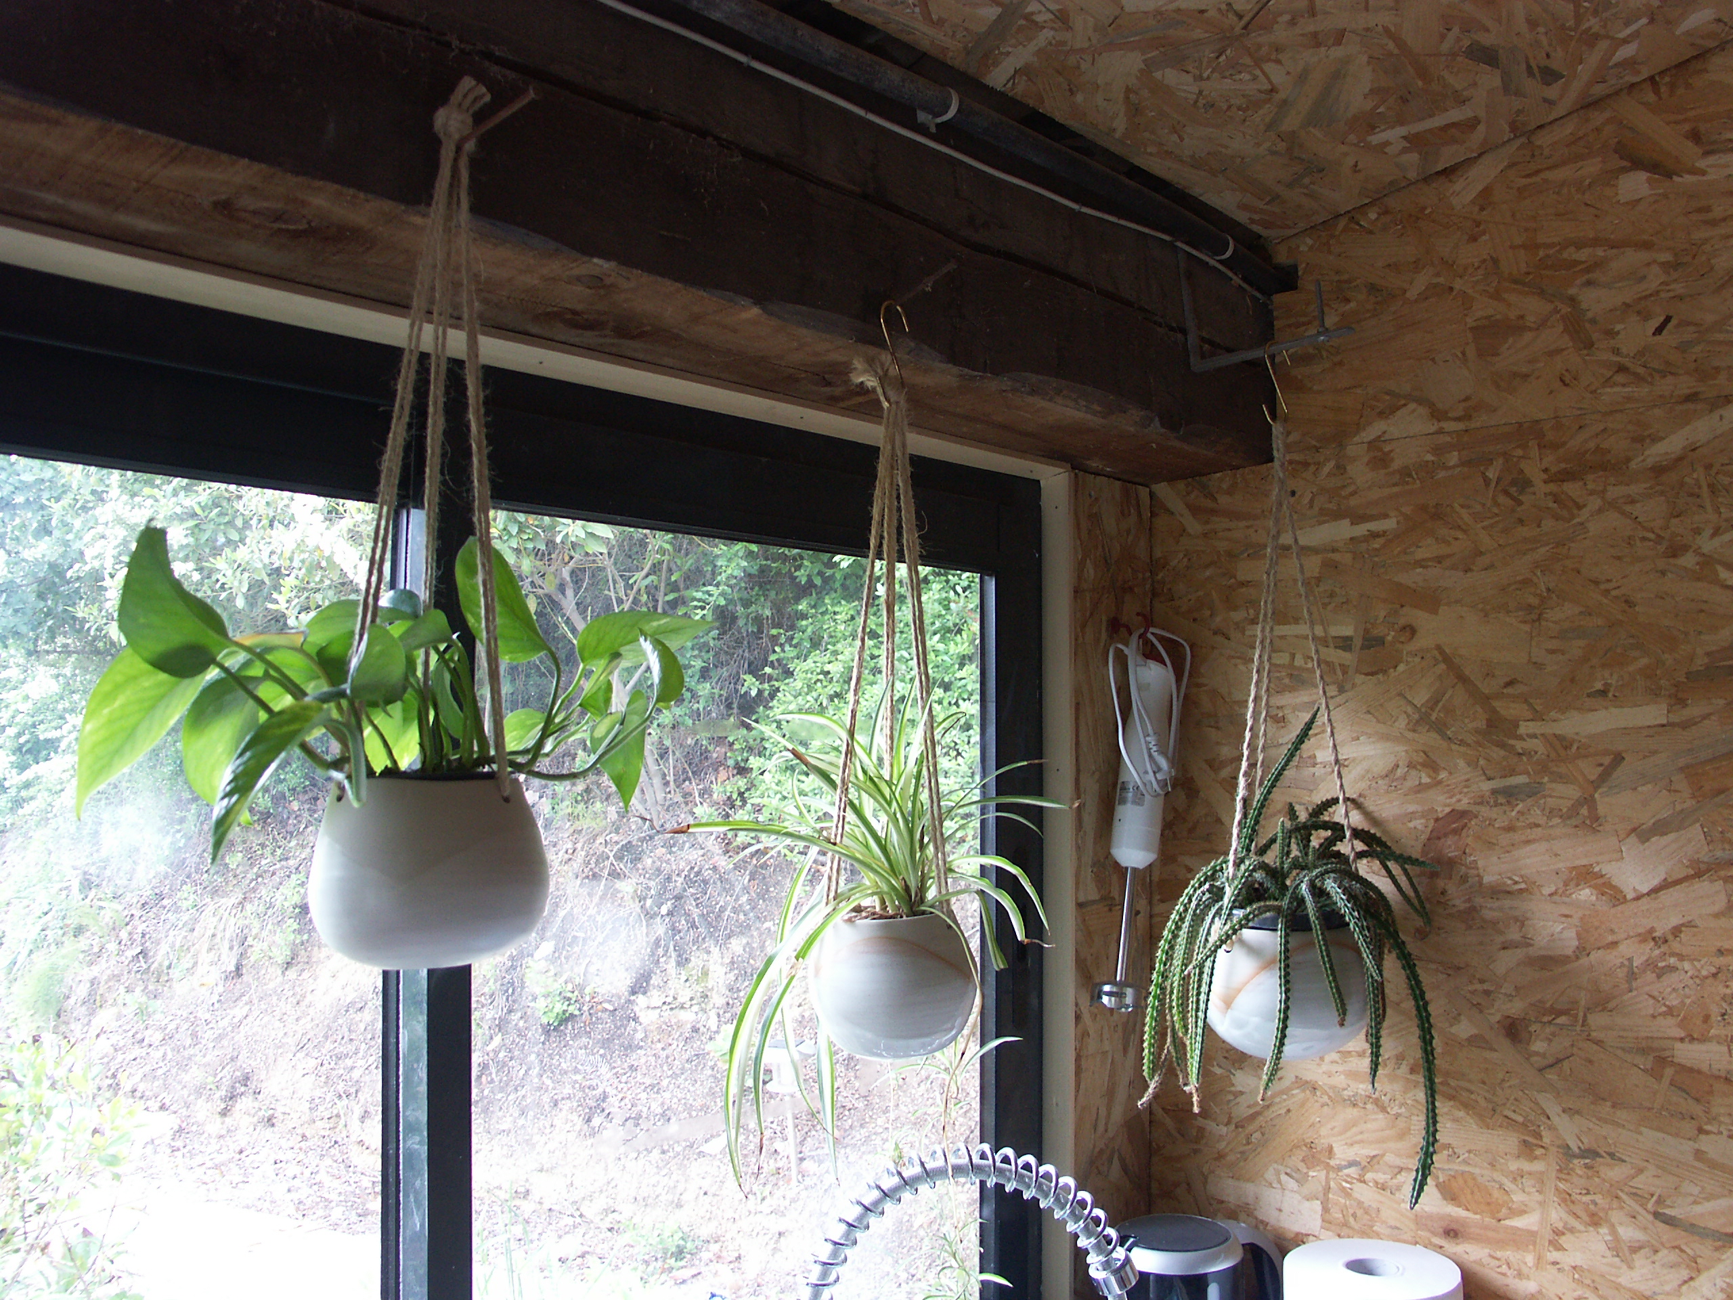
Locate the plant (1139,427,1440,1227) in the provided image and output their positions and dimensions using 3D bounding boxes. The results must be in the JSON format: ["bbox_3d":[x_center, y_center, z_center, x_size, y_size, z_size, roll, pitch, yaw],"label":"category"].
[{"bbox_3d":[0.387,0.142,1.284,0.256,0.712,0.250,-1,-4,8],"label":"plant"}]

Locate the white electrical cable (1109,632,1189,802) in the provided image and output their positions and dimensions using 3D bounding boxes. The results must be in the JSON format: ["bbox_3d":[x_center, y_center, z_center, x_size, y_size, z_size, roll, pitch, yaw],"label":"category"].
[{"bbox_3d":[0.302,0.067,1.500,0.050,0.178,0.075,-4,-5,45],"label":"white electrical cable"}]

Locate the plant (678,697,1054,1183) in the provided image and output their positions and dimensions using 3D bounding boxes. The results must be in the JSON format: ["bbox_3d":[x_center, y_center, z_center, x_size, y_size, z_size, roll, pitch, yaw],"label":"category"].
[{"bbox_3d":[-0.001,0.208,1.014,0.262,0.343,0.260,0,-4,1],"label":"plant"}]

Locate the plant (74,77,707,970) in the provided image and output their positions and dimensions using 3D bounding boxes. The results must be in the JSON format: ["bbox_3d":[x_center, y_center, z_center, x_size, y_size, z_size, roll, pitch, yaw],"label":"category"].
[{"bbox_3d":[-0.258,-0.075,0.777,0.324,0.491,0.260,1,-4,-9],"label":"plant"}]

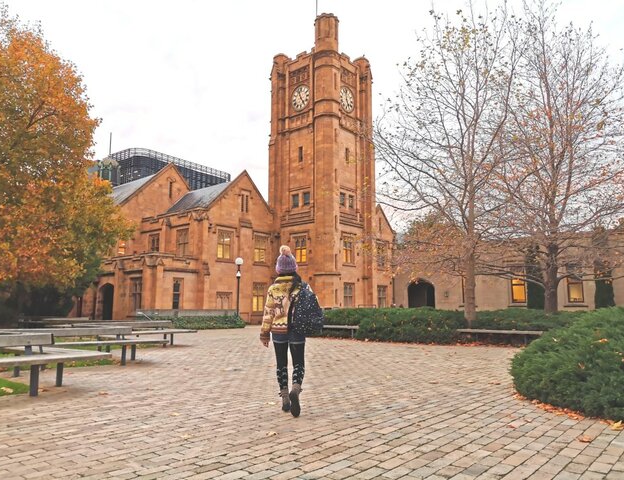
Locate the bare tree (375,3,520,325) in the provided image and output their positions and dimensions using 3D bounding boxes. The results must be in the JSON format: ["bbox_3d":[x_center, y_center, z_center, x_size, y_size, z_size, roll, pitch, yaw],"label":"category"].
[{"bbox_3d":[5.005,-2.650,17.835,5.600,12.300,5.200,0,-8,0],"label":"bare tree"}]

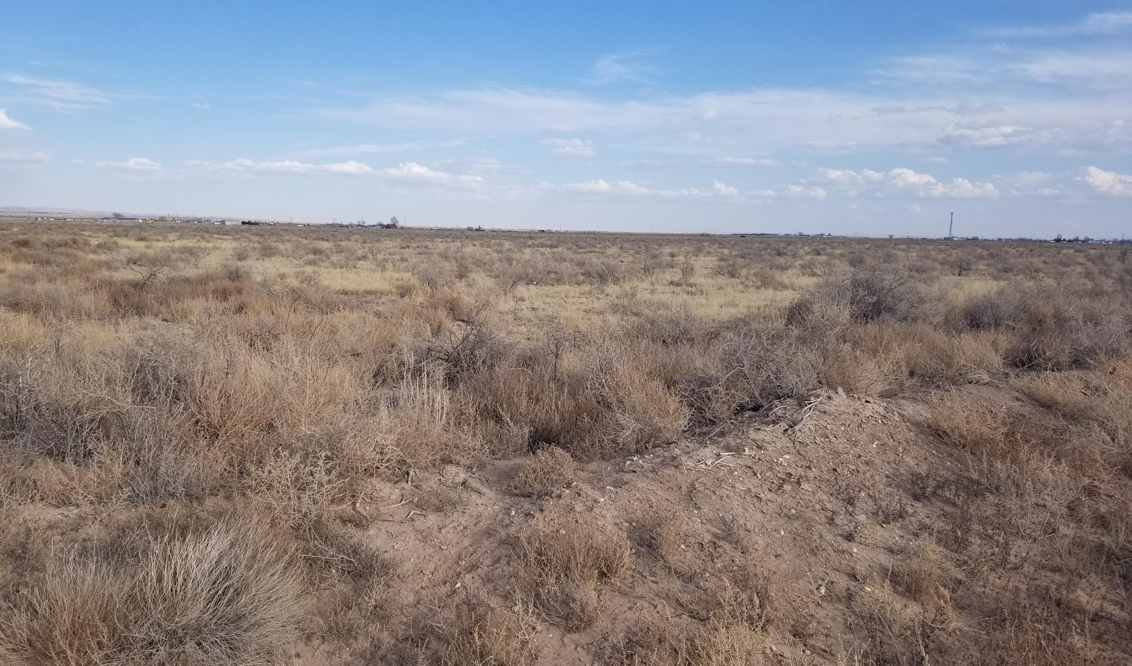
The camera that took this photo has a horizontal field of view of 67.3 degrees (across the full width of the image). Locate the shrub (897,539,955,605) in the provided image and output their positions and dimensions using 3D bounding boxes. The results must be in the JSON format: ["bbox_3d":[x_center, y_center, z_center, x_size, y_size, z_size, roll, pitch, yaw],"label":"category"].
[{"bbox_3d":[1.501,1.000,3.550,0.206,0.249,0.195,1,7,0],"label":"shrub"}]

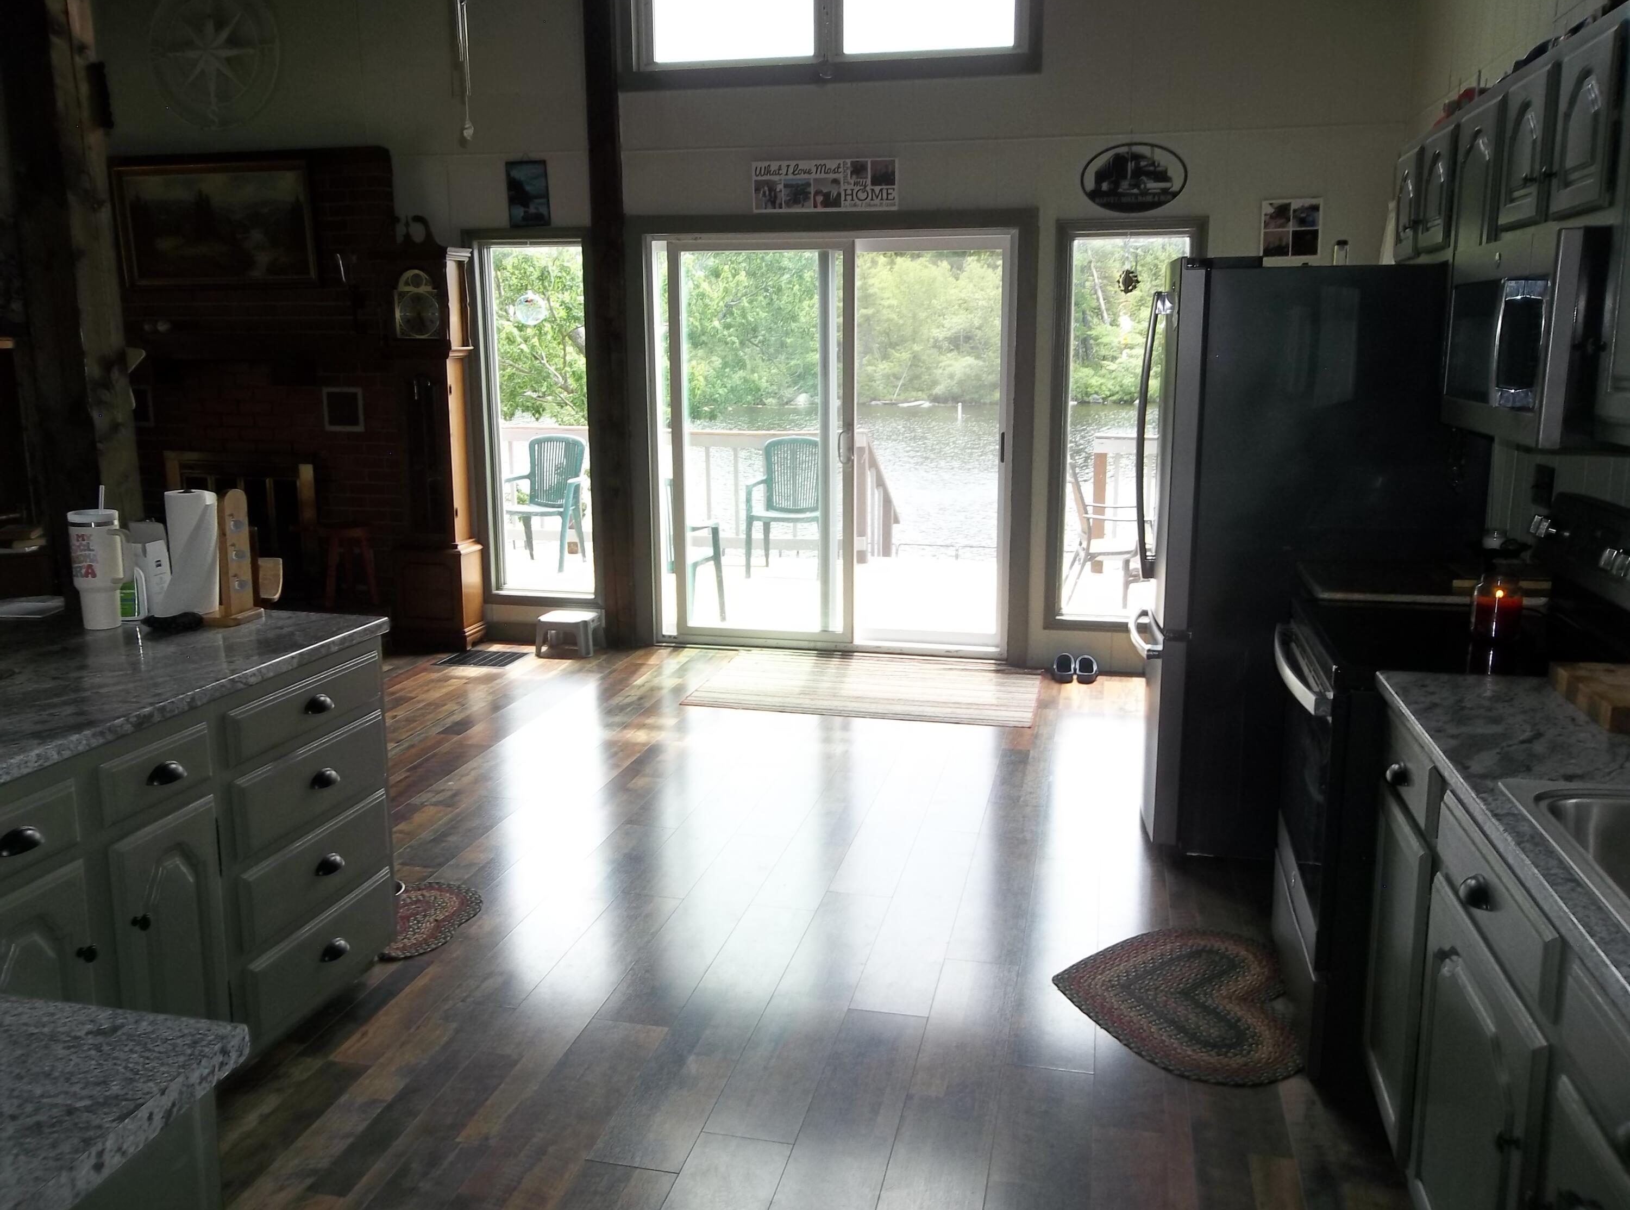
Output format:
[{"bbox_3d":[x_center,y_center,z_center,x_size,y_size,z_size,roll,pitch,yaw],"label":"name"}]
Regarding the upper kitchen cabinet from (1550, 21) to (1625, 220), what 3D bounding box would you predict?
[{"bbox_3d":[1.601,-0.893,2.363,0.320,0.322,0.340,2,12,13],"label":"upper kitchen cabinet"}]

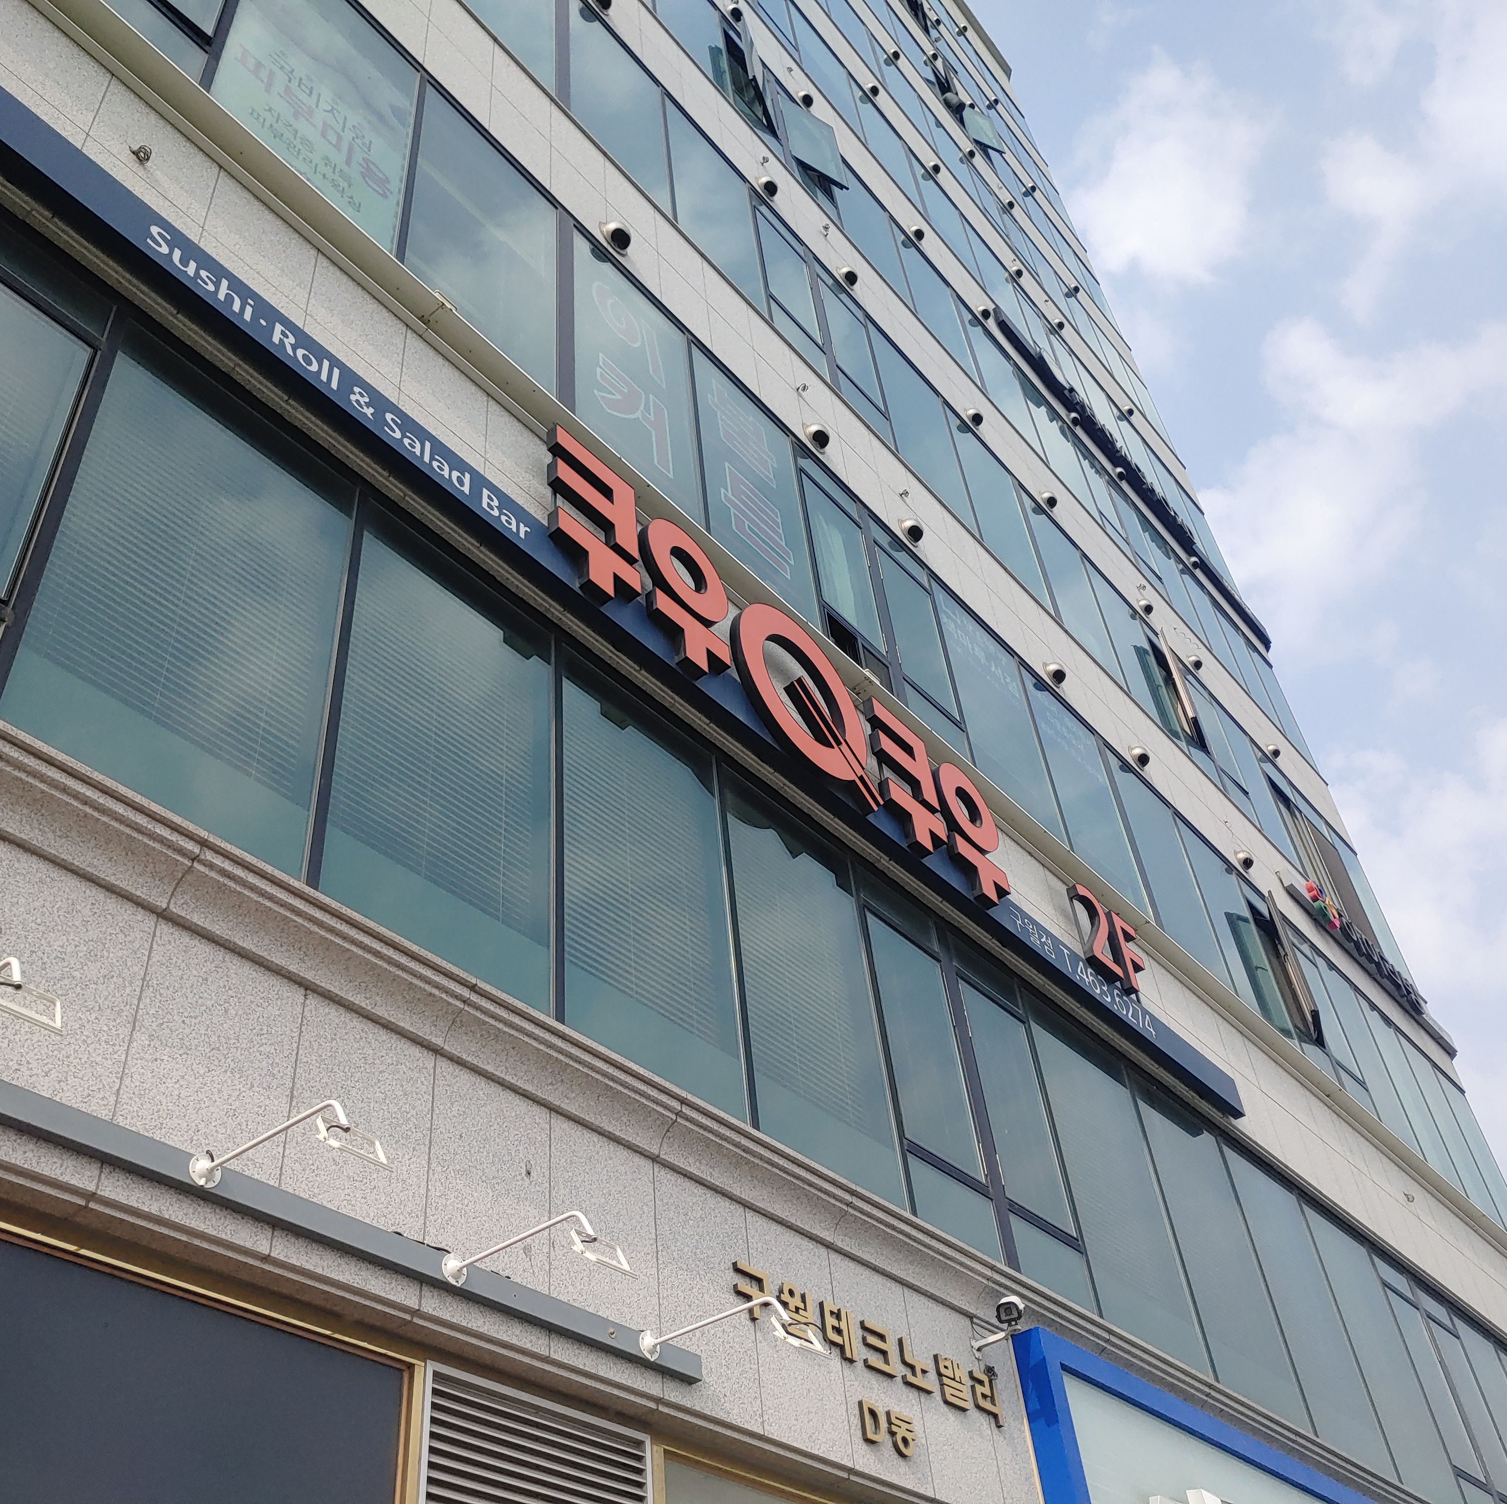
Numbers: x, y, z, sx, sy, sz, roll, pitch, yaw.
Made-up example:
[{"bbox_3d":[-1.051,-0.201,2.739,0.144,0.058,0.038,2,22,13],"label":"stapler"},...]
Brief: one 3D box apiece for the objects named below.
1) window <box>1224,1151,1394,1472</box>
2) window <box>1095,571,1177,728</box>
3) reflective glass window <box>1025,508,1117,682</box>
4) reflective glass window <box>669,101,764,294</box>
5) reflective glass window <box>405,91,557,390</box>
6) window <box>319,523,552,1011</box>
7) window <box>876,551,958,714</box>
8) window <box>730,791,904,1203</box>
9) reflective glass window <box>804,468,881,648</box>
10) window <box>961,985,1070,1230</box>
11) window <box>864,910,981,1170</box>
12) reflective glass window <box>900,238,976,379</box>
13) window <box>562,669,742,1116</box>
[{"bbox_3d":[3.818,3.829,10.404,0.100,1.992,1.228,-33,-50,25],"label":"window"},{"bbox_3d":[4.392,-1.229,17.349,0.100,2.126,1.177,-33,-50,25],"label":"window"},{"bbox_3d":[3.405,-1.692,16.092,0.100,2.093,1.177,-33,-50,25],"label":"reflective glass window"},{"bbox_3d":[-0.358,-5.149,14.125,0.100,2.388,1.169,-32,-49,25],"label":"reflective glass window"},{"bbox_3d":[-1.603,-3.106,9.064,0.100,2.124,1.127,-32,-49,26],"label":"reflective glass window"},{"bbox_3d":[-1.160,-0.002,5.850,0.100,1.942,1.046,-33,-50,25],"label":"window"},{"bbox_3d":[1.205,-0.919,11.148,0.100,1.472,0.687,-33,-50,25],"label":"window"},{"bbox_3d":[0.270,1.181,7.567,0.100,2.014,1.123,-32,-49,26],"label":"window"},{"bbox_3d":[0.700,-1.508,11.849,0.100,1.562,0.761,-32,-49,25],"label":"reflective glass window"},{"bbox_3d":[1.435,1.937,8.294,0.100,1.328,0.664,-33,-50,25],"label":"window"},{"bbox_3d":[0.860,1.483,7.781,0.100,1.328,0.681,-33,-50,25],"label":"window"},{"bbox_3d":[2.469,-6.079,20.373,0.100,2.325,1.293,-32,-49,25],"label":"reflective glass window"},{"bbox_3d":[-0.490,0.596,6.881,0.100,2.018,1.107,-32,-49,26],"label":"window"}]

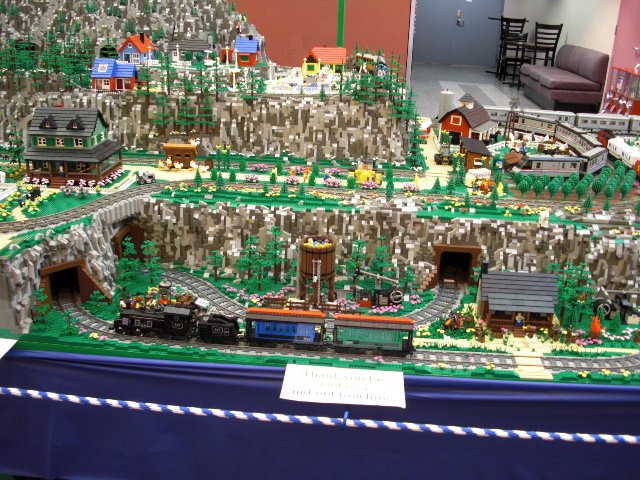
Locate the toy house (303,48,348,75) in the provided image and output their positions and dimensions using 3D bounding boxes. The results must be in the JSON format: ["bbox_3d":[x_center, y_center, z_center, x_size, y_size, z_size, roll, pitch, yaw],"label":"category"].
[{"bbox_3d":[0.021,-0.807,3.020,0.185,0.122,0.115,3,22,3],"label":"toy house"}]

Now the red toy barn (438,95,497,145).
[{"bbox_3d":[0.629,-0.514,2.808,0.187,0.188,0.176,16,28,30],"label":"red toy barn"}]

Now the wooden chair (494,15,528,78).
[{"bbox_3d":[3.434,-3.426,11.905,0.450,1.090,0.460,3,21,3],"label":"wooden chair"}]

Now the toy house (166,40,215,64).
[{"bbox_3d":[-0.558,-0.816,2.880,0.188,0.092,0.100,3,22,3],"label":"toy house"}]

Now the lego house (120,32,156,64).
[{"bbox_3d":[-0.819,-0.865,2.990,0.104,0.120,0.180,4,21,4],"label":"lego house"}]

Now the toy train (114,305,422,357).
[{"bbox_3d":[-0.158,0.220,1.721,0.793,0.102,0.066,4,24,7],"label":"toy train"}]

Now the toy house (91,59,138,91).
[{"bbox_3d":[-0.785,-0.633,2.540,0.148,0.113,0.100,3,22,3],"label":"toy house"}]

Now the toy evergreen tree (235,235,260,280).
[{"bbox_3d":[-0.224,0.054,2.070,0.078,0.138,0.078,3,22,3],"label":"toy evergreen tree"}]

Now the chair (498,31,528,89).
[{"bbox_3d":[2.878,-2.677,9.900,0.420,0.830,0.450,8,25,16],"label":"chair"}]

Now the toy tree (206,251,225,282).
[{"bbox_3d":[-0.324,0.082,2.070,0.054,0.098,0.054,3,22,3],"label":"toy tree"}]

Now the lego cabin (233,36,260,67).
[{"bbox_3d":[-0.317,-0.842,2.959,0.098,0.128,0.100,4,21,4],"label":"lego cabin"}]

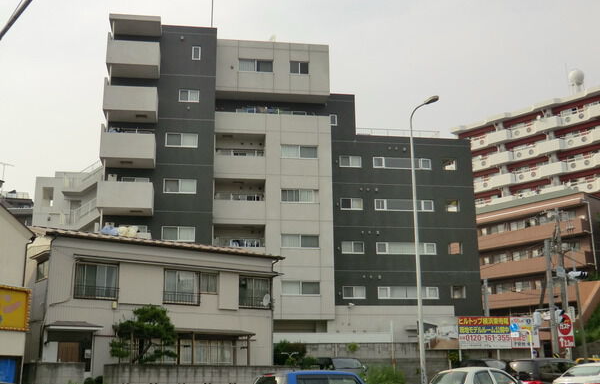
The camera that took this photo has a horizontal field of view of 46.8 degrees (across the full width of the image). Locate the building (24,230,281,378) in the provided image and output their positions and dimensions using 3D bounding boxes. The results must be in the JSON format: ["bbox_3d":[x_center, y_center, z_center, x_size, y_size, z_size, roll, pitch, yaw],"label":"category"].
[{"bbox_3d":[-7.525,5.574,32.788,11.122,6.300,6.700,10,-18,-35],"label":"building"}]

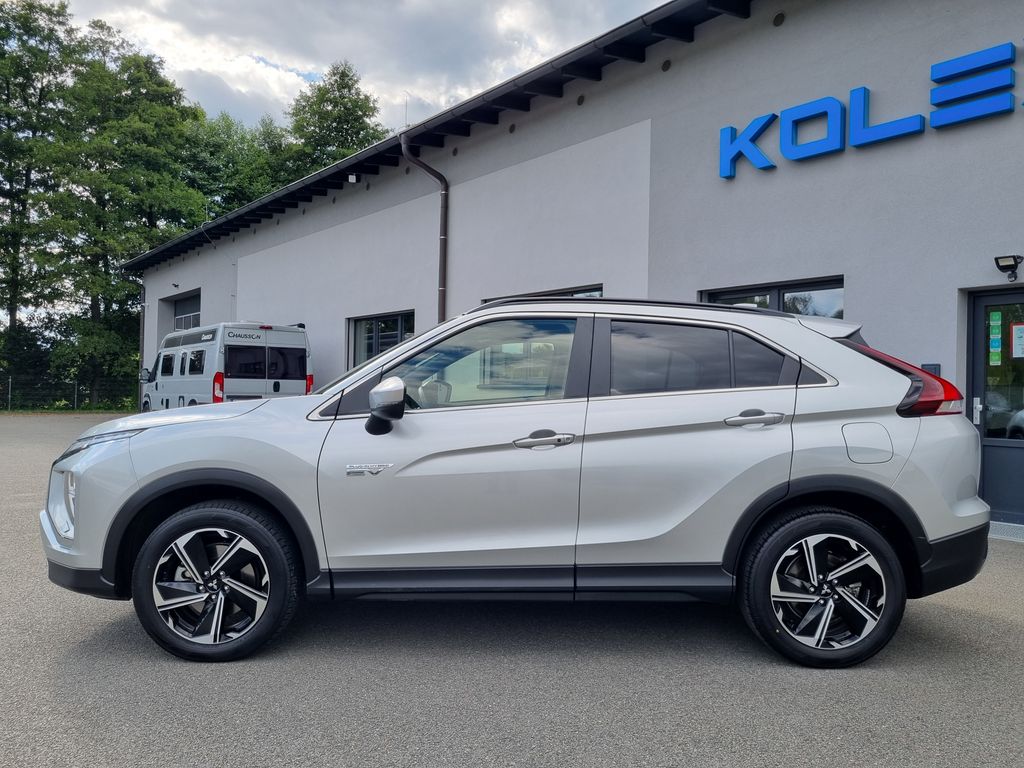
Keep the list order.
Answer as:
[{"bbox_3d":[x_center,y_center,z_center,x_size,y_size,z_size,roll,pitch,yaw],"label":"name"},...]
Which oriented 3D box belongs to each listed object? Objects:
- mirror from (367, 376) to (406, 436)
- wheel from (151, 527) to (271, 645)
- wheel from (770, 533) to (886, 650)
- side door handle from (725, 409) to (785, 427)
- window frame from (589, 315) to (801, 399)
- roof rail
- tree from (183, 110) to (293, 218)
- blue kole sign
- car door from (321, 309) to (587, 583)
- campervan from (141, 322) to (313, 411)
[{"bbox_3d":[-0.527,0.093,3.226,0.165,0.245,0.200,1,0,-1],"label":"mirror"},{"bbox_3d":[-1.295,0.875,3.407,0.500,0.500,0.190,1,0,-1],"label":"wheel"},{"bbox_3d":[1.375,0.907,3.433,0.500,0.500,0.190,1,0,-1],"label":"wheel"},{"bbox_3d":[1.048,0.145,3.341,0.260,0.070,0.055,1,0,-1],"label":"side door handle"},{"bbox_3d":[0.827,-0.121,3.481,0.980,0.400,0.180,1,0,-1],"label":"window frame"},{"bbox_3d":[0.568,-0.368,3.626,1.540,0.090,0.080,1,0,-1],"label":"roof rail"},{"bbox_3d":[-14.841,-6.867,42.058,7.500,16.200,7.500,1,0,0],"label":"tree"},{"bbox_3d":[3.603,-2.833,8.290,0.100,0.600,3.190,2,-1,-39],"label":"blue kole sign"},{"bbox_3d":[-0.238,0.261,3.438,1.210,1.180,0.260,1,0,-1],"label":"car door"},{"bbox_3d":[-7.295,-0.054,19.328,2.100,2.620,6.300,2,-1,-39],"label":"campervan"}]

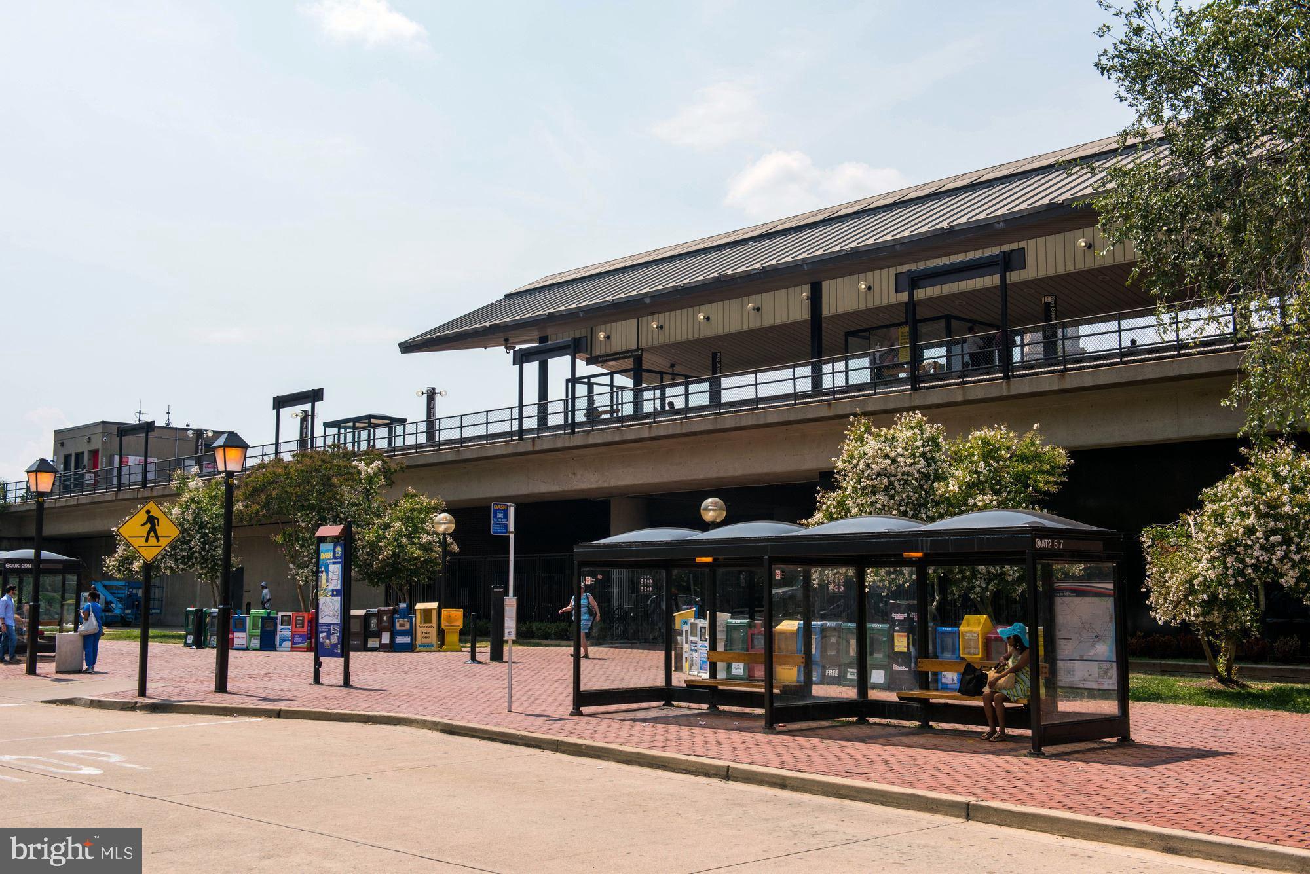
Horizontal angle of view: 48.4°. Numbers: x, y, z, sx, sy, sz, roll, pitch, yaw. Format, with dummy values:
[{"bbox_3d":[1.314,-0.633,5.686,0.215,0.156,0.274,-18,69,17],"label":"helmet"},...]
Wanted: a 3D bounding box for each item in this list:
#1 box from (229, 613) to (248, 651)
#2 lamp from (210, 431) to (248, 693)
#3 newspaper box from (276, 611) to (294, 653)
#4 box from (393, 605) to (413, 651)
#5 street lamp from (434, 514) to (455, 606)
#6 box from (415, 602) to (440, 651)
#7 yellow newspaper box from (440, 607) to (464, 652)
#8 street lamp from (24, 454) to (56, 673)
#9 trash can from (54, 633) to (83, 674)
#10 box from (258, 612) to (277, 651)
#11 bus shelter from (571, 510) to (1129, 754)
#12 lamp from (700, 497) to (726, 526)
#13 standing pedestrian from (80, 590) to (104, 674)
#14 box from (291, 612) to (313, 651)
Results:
[{"bbox_3d":[-11.207,5.244,39.371,0.420,1.000,0.400,0,-6,-2],"label":"box"},{"bbox_3d":[-7.137,2.071,24.220,0.480,4.300,0.480,6,-9,-43],"label":"lamp"},{"bbox_3d":[-9.909,5.225,39.156,0.430,1.050,0.400,-1,-6,14],"label":"newspaper box"},{"bbox_3d":[-6.664,5.059,38.669,0.520,1.280,0.450,0,-6,0],"label":"box"},{"bbox_3d":[-5.999,4.077,41.404,0.600,3.800,0.600,0,-6,0],"label":"street lamp"},{"bbox_3d":[-6.068,5.070,38.870,0.570,1.300,0.480,0,-6,-3],"label":"box"},{"bbox_3d":[-5.164,4.937,37.261,0.520,1.070,0.460,0,-6,3],"label":"yellow newspaper box"},{"bbox_3d":[-12.100,2.547,28.523,0.480,4.170,0.480,-5,-8,42],"label":"street lamp"},{"bbox_3d":[-12.111,4.454,30.139,0.530,0.810,0.530,2,-7,-17],"label":"trash can"},{"bbox_3d":[-10.321,5.188,38.897,0.430,1.000,0.400,0,-6,-3],"label":"box"},{"bbox_3d":[2.001,2.263,17.728,1.814,2.511,7.184,6,-9,-43],"label":"bus shelter"},{"bbox_3d":[1.207,3.035,30.962,0.550,3.500,0.550,6,-9,-43],"label":"lamp"},{"bbox_3d":[-11.068,3.846,28.687,0.380,1.620,0.460,-6,-8,43],"label":"standing pedestrian"},{"bbox_3d":[-9.484,5.225,39.106,0.440,1.040,0.400,-1,-6,11],"label":"box"}]

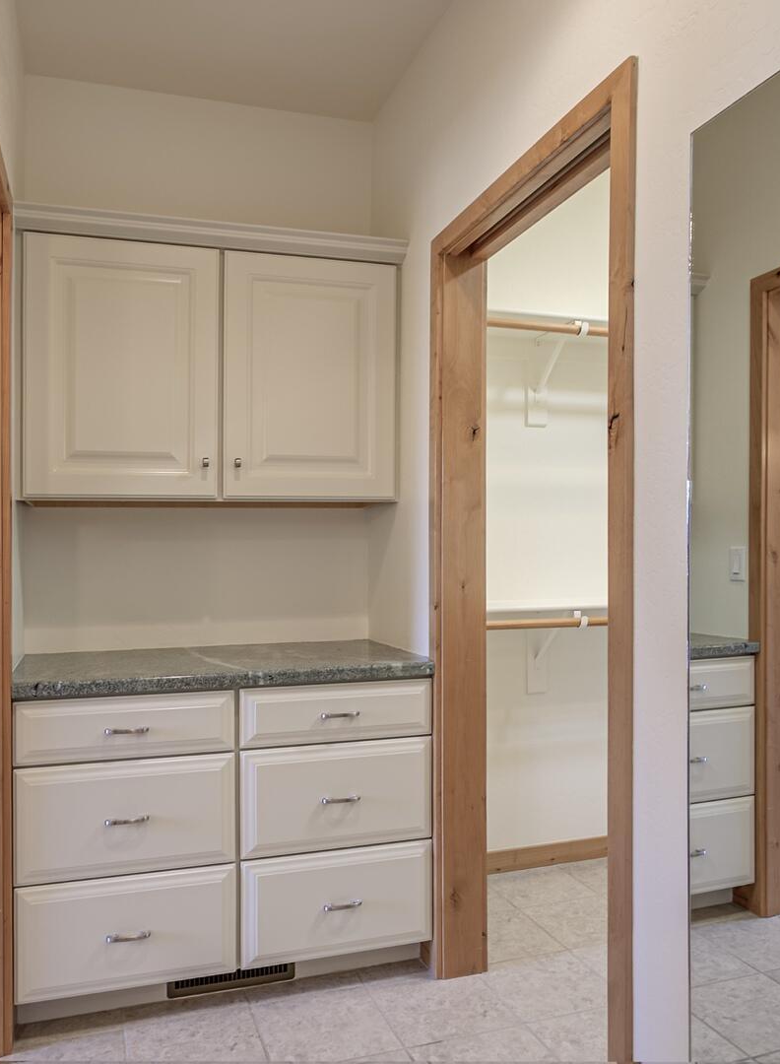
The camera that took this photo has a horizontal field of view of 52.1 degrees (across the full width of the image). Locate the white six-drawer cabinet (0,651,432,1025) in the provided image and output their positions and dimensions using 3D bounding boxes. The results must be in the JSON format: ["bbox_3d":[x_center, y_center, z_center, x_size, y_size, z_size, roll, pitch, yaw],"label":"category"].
[{"bbox_3d":[-0.486,0.829,2.386,1.124,0.913,0.534,0,0,-17],"label":"white six-drawer cabinet"}]

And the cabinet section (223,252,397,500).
[{"bbox_3d":[-0.294,-0.492,2.737,0.577,0.788,0.306,0,1,-17],"label":"cabinet section"}]

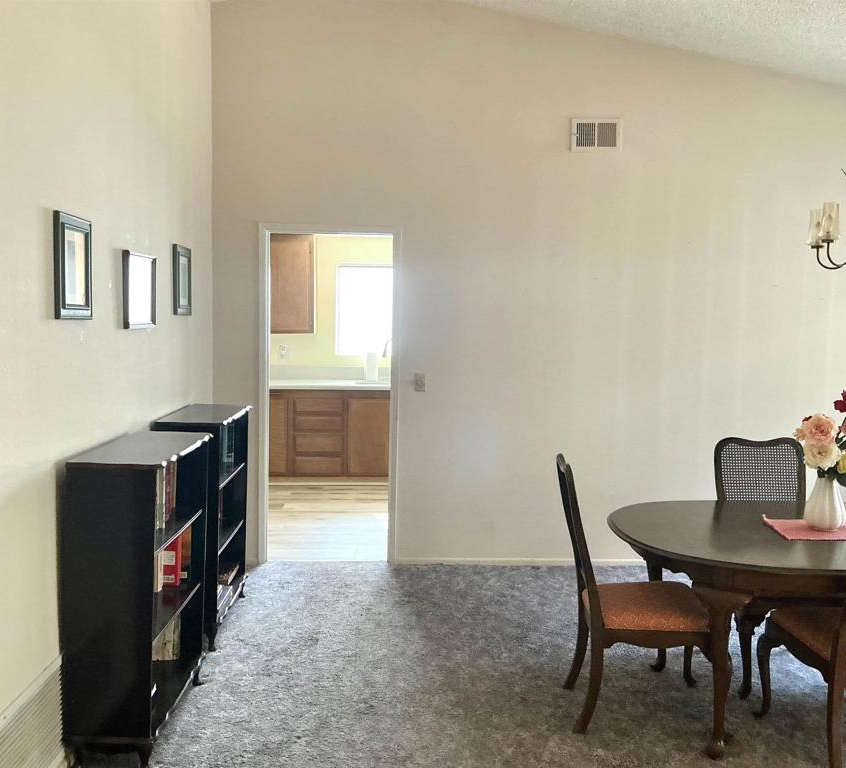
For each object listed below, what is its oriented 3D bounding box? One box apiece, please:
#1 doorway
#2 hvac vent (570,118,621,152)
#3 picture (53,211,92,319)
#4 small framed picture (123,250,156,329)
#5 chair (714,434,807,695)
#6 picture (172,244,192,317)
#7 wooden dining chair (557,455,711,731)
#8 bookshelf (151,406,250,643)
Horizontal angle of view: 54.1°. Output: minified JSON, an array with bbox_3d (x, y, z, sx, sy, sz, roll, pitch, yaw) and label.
[{"bbox_3d":[-0.583,0.081,5.184,0.868,2.100,0.130,1,4,-2],"label":"doorway"},{"bbox_3d":[1.062,-1.516,5.051,0.308,0.197,0.020,1,4,-2],"label":"hvac vent"},{"bbox_3d":[-1.215,-0.402,2.889,0.022,0.356,0.283,1,4,-2],"label":"picture"},{"bbox_3d":[-1.224,-0.402,3.593,0.025,0.313,0.392,1,5,-2],"label":"small framed picture"},{"bbox_3d":[1.601,0.780,3.703,0.530,1.005,0.640,1,4,-2],"label":"chair"},{"bbox_3d":[-1.248,-0.533,4.300,0.022,0.349,0.293,1,5,-2],"label":"picture"},{"bbox_3d":[0.862,0.808,3.290,0.647,1.015,0.537,1,5,3],"label":"wooden dining chair"},{"bbox_3d":[-1.083,0.674,4.135,0.325,1.060,0.770,1,4,-2],"label":"bookshelf"}]

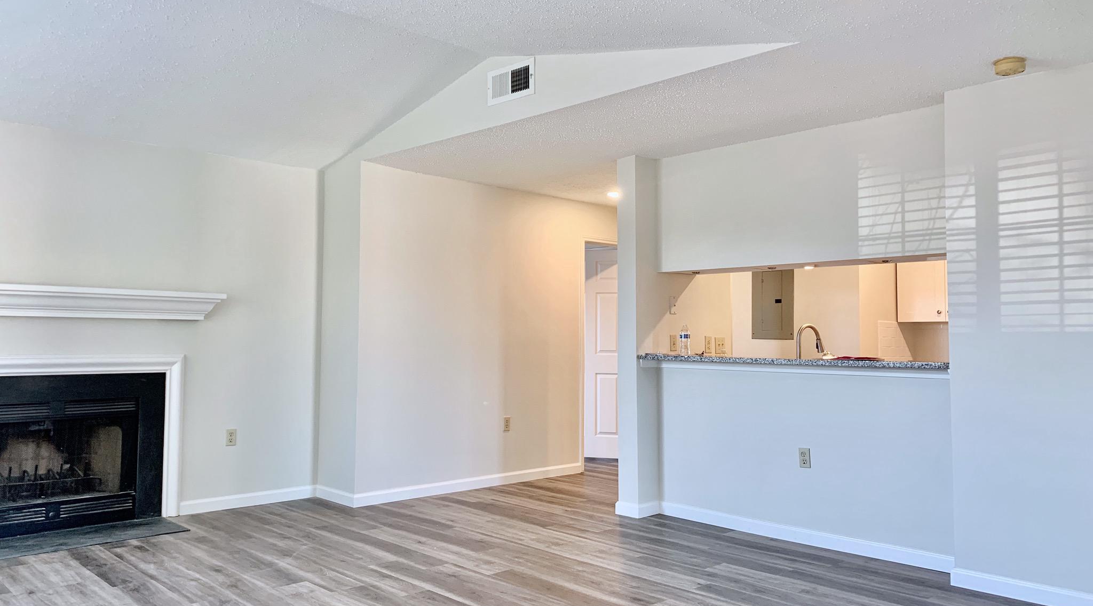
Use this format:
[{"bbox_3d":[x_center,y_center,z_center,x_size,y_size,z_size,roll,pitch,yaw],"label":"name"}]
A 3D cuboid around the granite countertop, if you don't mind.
[{"bbox_3d":[1.430,0.344,4.865,0.365,0.034,1.960,3,-3,-44],"label":"granite countertop"}]

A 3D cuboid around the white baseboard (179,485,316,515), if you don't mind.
[{"bbox_3d":[-2.063,1.374,5.746,0.970,0.086,0.016,3,-3,-44],"label":"white baseboard"}]

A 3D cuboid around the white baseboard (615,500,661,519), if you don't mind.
[{"bbox_3d":[0.622,1.383,5.541,0.221,0.086,0.205,3,-3,-44],"label":"white baseboard"}]

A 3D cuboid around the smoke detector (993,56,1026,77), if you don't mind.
[{"bbox_3d":[2.042,-1.040,3.616,0.128,0.047,0.128,3,-3,-44],"label":"smoke detector"}]

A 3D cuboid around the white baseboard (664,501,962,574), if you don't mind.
[{"bbox_3d":[1.454,1.361,4.848,0.016,0.086,1.960,3,-3,-44],"label":"white baseboard"}]

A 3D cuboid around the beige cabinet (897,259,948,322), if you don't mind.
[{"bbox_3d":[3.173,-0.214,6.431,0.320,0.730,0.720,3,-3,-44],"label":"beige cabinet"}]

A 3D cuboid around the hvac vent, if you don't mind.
[{"bbox_3d":[-0.209,-1.258,4.685,0.025,0.202,0.406,3,-3,-44],"label":"hvac vent"}]

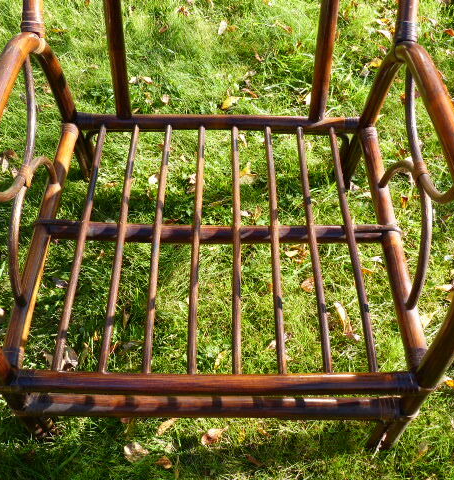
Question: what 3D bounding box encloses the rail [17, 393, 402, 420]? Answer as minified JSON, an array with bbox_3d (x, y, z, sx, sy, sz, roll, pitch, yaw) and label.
[{"bbox_3d":[-0.026,0.273,0.941,0.623,0.034,0.034,0,54,-1],"label":"rail"}]

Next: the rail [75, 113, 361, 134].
[{"bbox_3d":[-0.019,-0.237,1.165,0.584,0.033,0.033,0,53,-1],"label":"rail"}]

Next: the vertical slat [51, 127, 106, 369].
[{"bbox_3d":[-0.249,-0.020,0.996,0.012,0.012,0.535,0,53,-1],"label":"vertical slat"}]

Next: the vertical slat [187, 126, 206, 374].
[{"bbox_3d":[-0.050,-0.017,0.997,0.012,0.012,0.539,0,53,-1],"label":"vertical slat"}]

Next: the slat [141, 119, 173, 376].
[{"bbox_3d":[-0.115,-0.019,0.997,0.012,0.012,0.539,0,53,-1],"label":"slat"}]

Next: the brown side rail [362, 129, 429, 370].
[{"bbox_3d":[0.298,-0.020,1.052,0.031,0.031,0.543,1,52,0],"label":"brown side rail"}]

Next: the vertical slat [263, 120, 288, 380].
[{"bbox_3d":[0.082,-0.016,0.998,0.012,0.012,0.537,0,53,-1],"label":"vertical slat"}]

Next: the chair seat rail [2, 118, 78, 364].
[{"bbox_3d":[-0.329,-0.025,1.051,0.031,0.031,0.553,0,52,0],"label":"chair seat rail"}]

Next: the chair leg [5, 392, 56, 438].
[{"bbox_3d":[-0.333,0.309,0.987,0.045,0.190,0.038,0,52,-1],"label":"chair leg"}]

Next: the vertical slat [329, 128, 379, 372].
[{"bbox_3d":[0.225,-0.016,1.045,0.013,0.013,0.555,0,53,-1],"label":"vertical slat"}]

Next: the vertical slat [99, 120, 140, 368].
[{"bbox_3d":[-0.190,-0.019,1.041,0.013,0.013,0.560,0,53,-1],"label":"vertical slat"}]

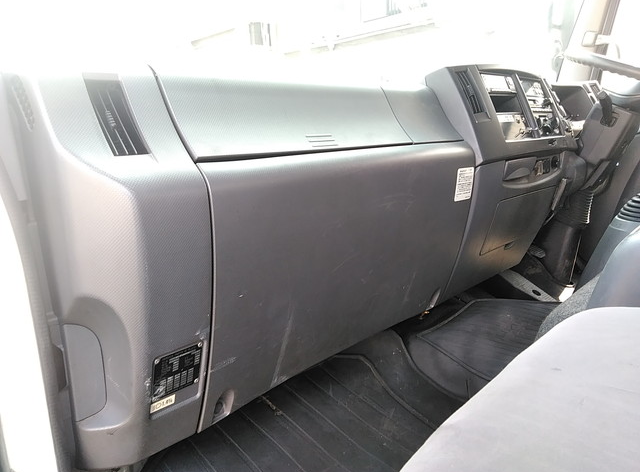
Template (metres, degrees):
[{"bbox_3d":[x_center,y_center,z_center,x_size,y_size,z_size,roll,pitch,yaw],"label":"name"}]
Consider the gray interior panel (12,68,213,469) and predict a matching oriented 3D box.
[{"bbox_3d":[-0.252,0.043,0.621,0.191,0.480,0.152,27,28,38],"label":"gray interior panel"}]

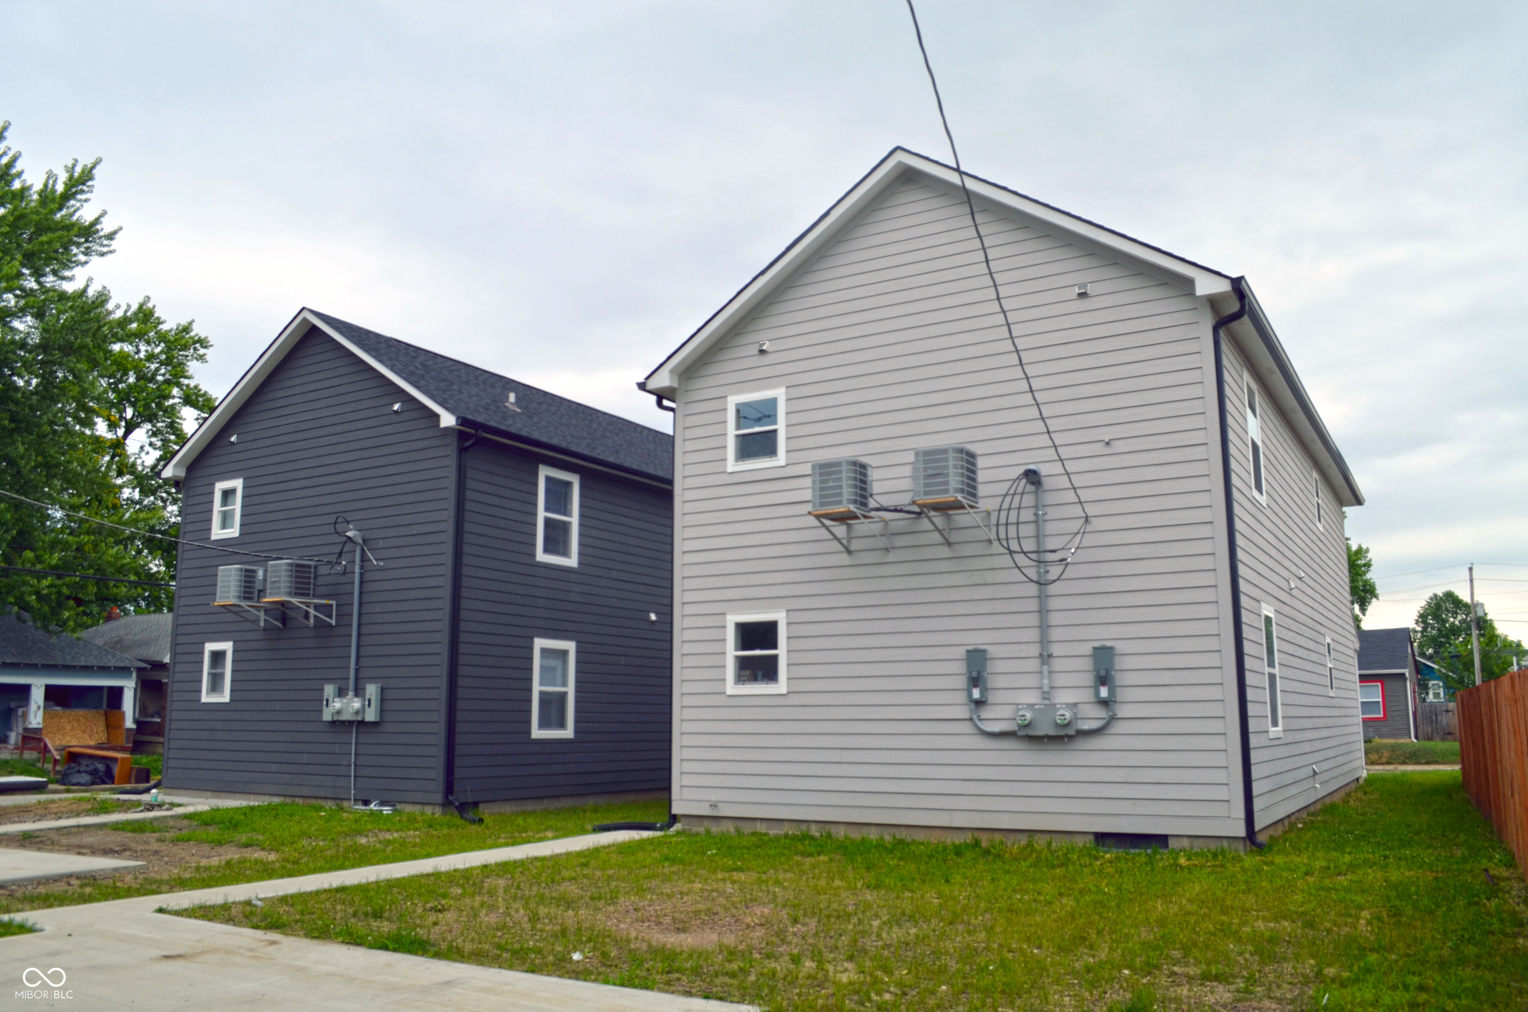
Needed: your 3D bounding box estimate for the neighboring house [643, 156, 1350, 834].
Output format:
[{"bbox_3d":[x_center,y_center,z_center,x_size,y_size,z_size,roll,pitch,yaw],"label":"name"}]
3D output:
[{"bbox_3d":[6.042,0.856,21.437,8.428,8.899,16.429,-6,-12,31],"label":"neighboring house"}]

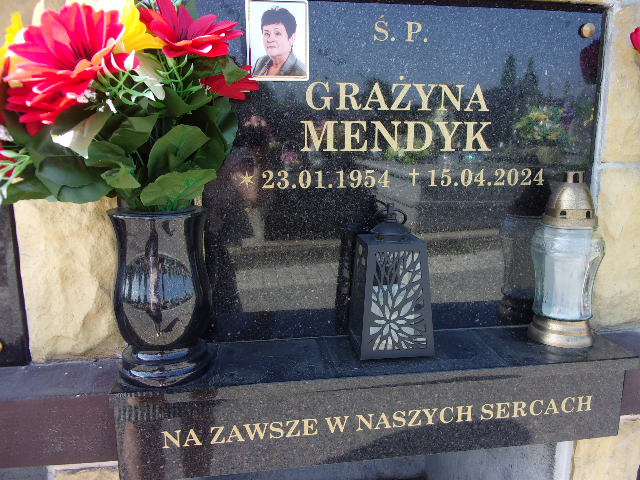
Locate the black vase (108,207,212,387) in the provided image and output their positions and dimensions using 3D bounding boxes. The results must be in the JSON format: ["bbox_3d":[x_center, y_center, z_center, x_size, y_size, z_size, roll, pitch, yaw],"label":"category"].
[{"bbox_3d":[-0.168,0.056,0.554,0.100,0.173,0.100,-2,9,-9],"label":"black vase"}]

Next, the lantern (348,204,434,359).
[{"bbox_3d":[0.083,0.043,0.618,0.086,0.174,0.086,-1,9,-7],"label":"lantern"}]

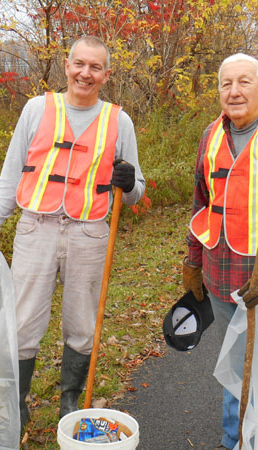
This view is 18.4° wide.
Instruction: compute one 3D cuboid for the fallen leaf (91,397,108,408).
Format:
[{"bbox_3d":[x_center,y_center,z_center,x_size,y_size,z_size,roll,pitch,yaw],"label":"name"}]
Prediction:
[{"bbox_3d":[-0.150,0.909,4.070,0.085,0.030,0.095,0,10,0],"label":"fallen leaf"}]

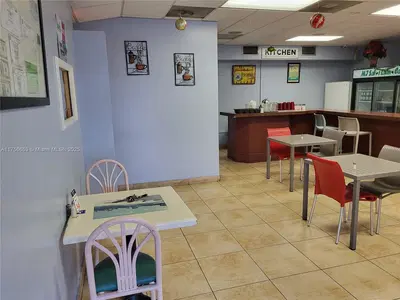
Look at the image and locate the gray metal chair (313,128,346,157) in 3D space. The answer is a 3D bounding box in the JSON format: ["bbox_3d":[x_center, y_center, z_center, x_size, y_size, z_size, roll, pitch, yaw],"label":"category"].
[{"bbox_3d":[2.157,0.119,5.313,0.540,0.850,0.470,-4,12,-15],"label":"gray metal chair"}]

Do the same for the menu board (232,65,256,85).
[{"bbox_3d":[1.202,-2.009,8.081,0.680,0.515,0.030,-4,12,-15],"label":"menu board"}]

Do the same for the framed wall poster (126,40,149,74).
[{"bbox_3d":[-0.973,-1.419,4.661,0.340,0.510,0.025,-4,12,-15],"label":"framed wall poster"}]

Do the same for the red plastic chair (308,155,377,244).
[{"bbox_3d":[1.598,0.515,3.372,0.530,0.850,0.470,-4,12,-15],"label":"red plastic chair"}]

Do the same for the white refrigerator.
[{"bbox_3d":[3.894,-0.911,8.029,0.720,1.740,0.830,-4,12,-15],"label":"white refrigerator"}]

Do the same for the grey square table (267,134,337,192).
[{"bbox_3d":[1.743,0.199,5.218,0.830,0.750,0.820,-4,12,-15],"label":"grey square table"}]

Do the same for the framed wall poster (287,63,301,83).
[{"bbox_3d":[2.671,-2.161,8.482,0.405,0.550,0.030,-4,12,-15],"label":"framed wall poster"}]

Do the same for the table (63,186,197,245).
[{"bbox_3d":[-0.532,0.814,2.372,0.820,0.750,0.780,-4,12,-15],"label":"table"}]

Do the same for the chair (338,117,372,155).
[{"bbox_3d":[3.074,-0.133,5.989,0.470,1.040,0.470,-4,12,-15],"label":"chair"}]

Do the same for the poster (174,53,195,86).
[{"bbox_3d":[-0.245,-1.305,4.896,0.335,0.515,0.025,-4,12,-15],"label":"poster"}]

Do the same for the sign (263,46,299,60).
[{"bbox_3d":[2.145,-2.545,7.906,1.060,0.270,0.030,-4,12,-15],"label":"sign"}]

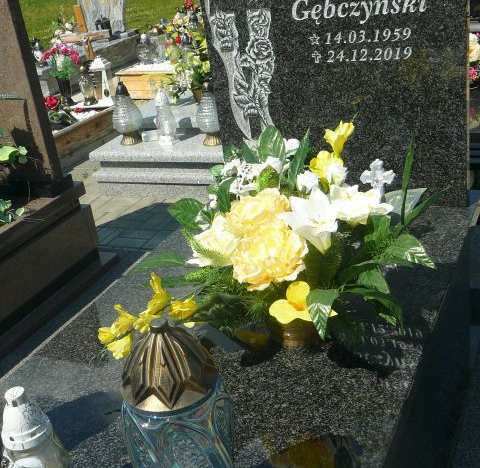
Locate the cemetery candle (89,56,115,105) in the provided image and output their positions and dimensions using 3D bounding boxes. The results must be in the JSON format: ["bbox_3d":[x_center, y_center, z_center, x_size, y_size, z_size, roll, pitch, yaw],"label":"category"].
[{"bbox_3d":[-0.970,-1.095,4.953,0.122,0.315,0.122,2,26,20],"label":"cemetery candle"}]

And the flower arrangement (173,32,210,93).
[{"bbox_3d":[-0.294,-1.085,4.446,0.274,0.355,0.254,5,28,26],"label":"flower arrangement"}]

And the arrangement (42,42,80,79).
[{"bbox_3d":[-1.272,-1.237,5.008,0.264,0.243,0.223,5,28,26],"label":"arrangement"}]

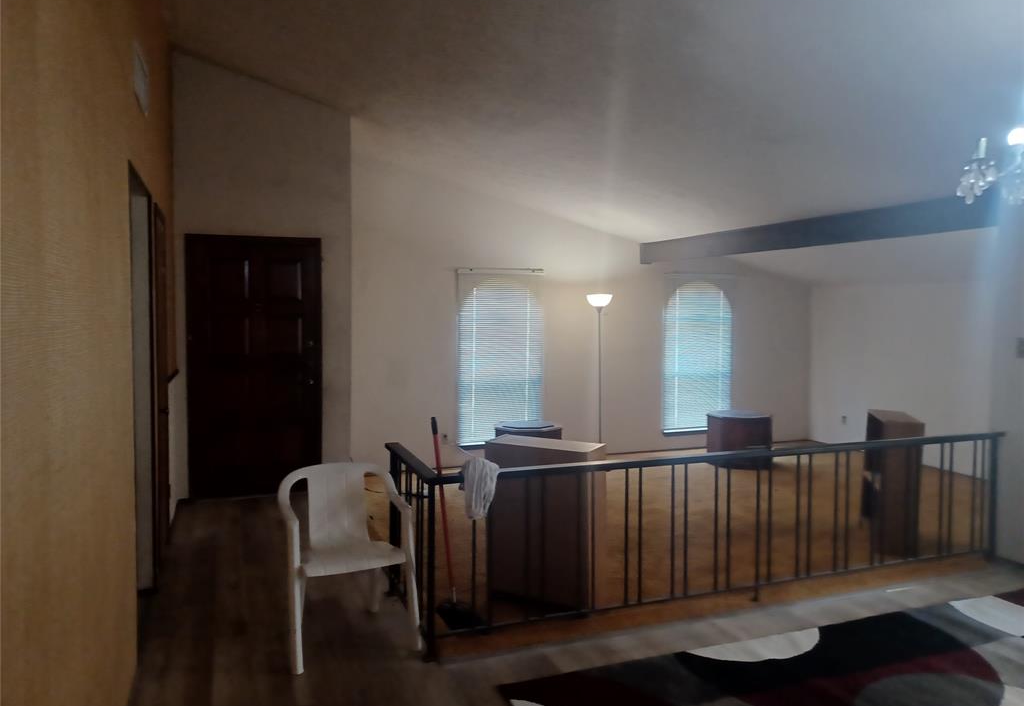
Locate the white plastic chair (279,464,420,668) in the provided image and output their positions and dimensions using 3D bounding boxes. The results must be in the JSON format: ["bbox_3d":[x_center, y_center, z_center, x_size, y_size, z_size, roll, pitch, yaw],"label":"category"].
[{"bbox_3d":[-0.750,0.926,3.370,0.560,0.770,0.580,-1,4,-25],"label":"white plastic chair"}]

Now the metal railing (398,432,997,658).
[{"bbox_3d":[1.156,0.883,4.181,3.600,0.800,0.890,-1,4,-21],"label":"metal railing"}]

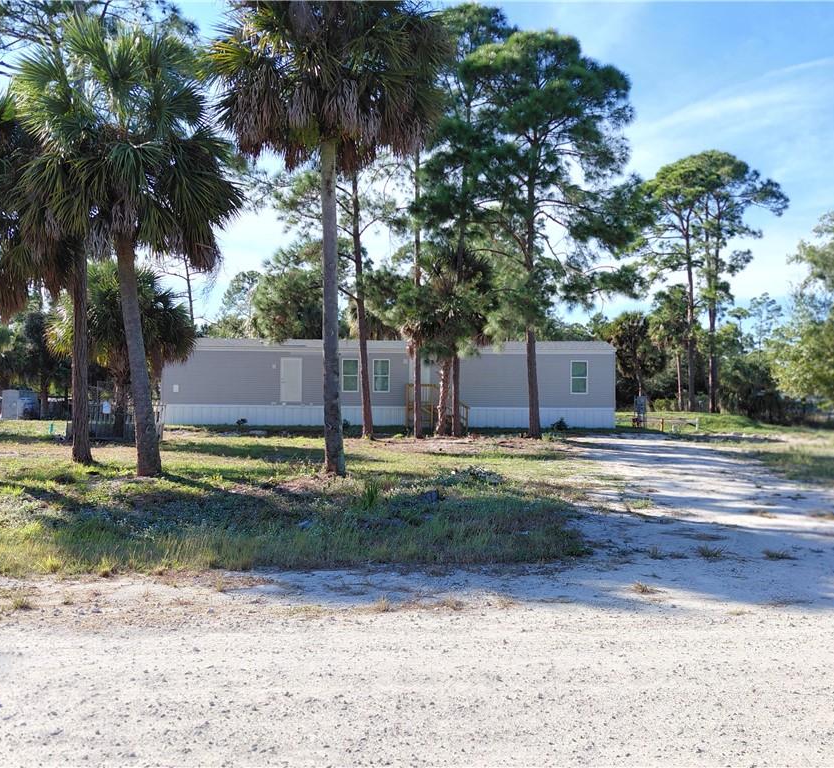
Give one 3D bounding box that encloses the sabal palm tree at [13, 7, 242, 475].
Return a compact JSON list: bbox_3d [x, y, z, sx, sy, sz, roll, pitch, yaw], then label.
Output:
[{"bbox_3d":[-5.598,-2.678,14.300,4.300,8.800,4.200,0,0,0],"label":"sabal palm tree"}]

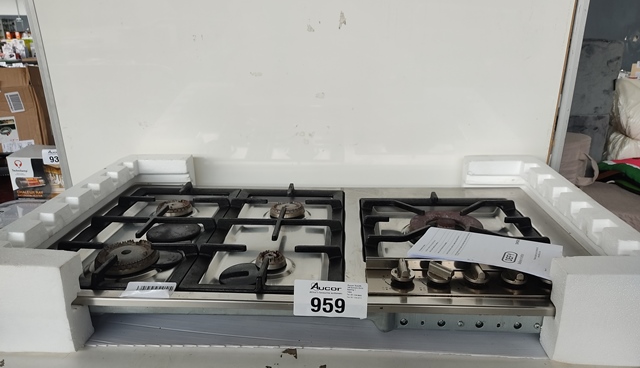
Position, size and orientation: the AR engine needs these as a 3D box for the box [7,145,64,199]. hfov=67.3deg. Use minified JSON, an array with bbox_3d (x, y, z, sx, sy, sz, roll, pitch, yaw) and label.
[{"bbox_3d":[-0.879,-0.039,1.671,0.280,0.152,0.172,0,18,2],"label":"box"}]

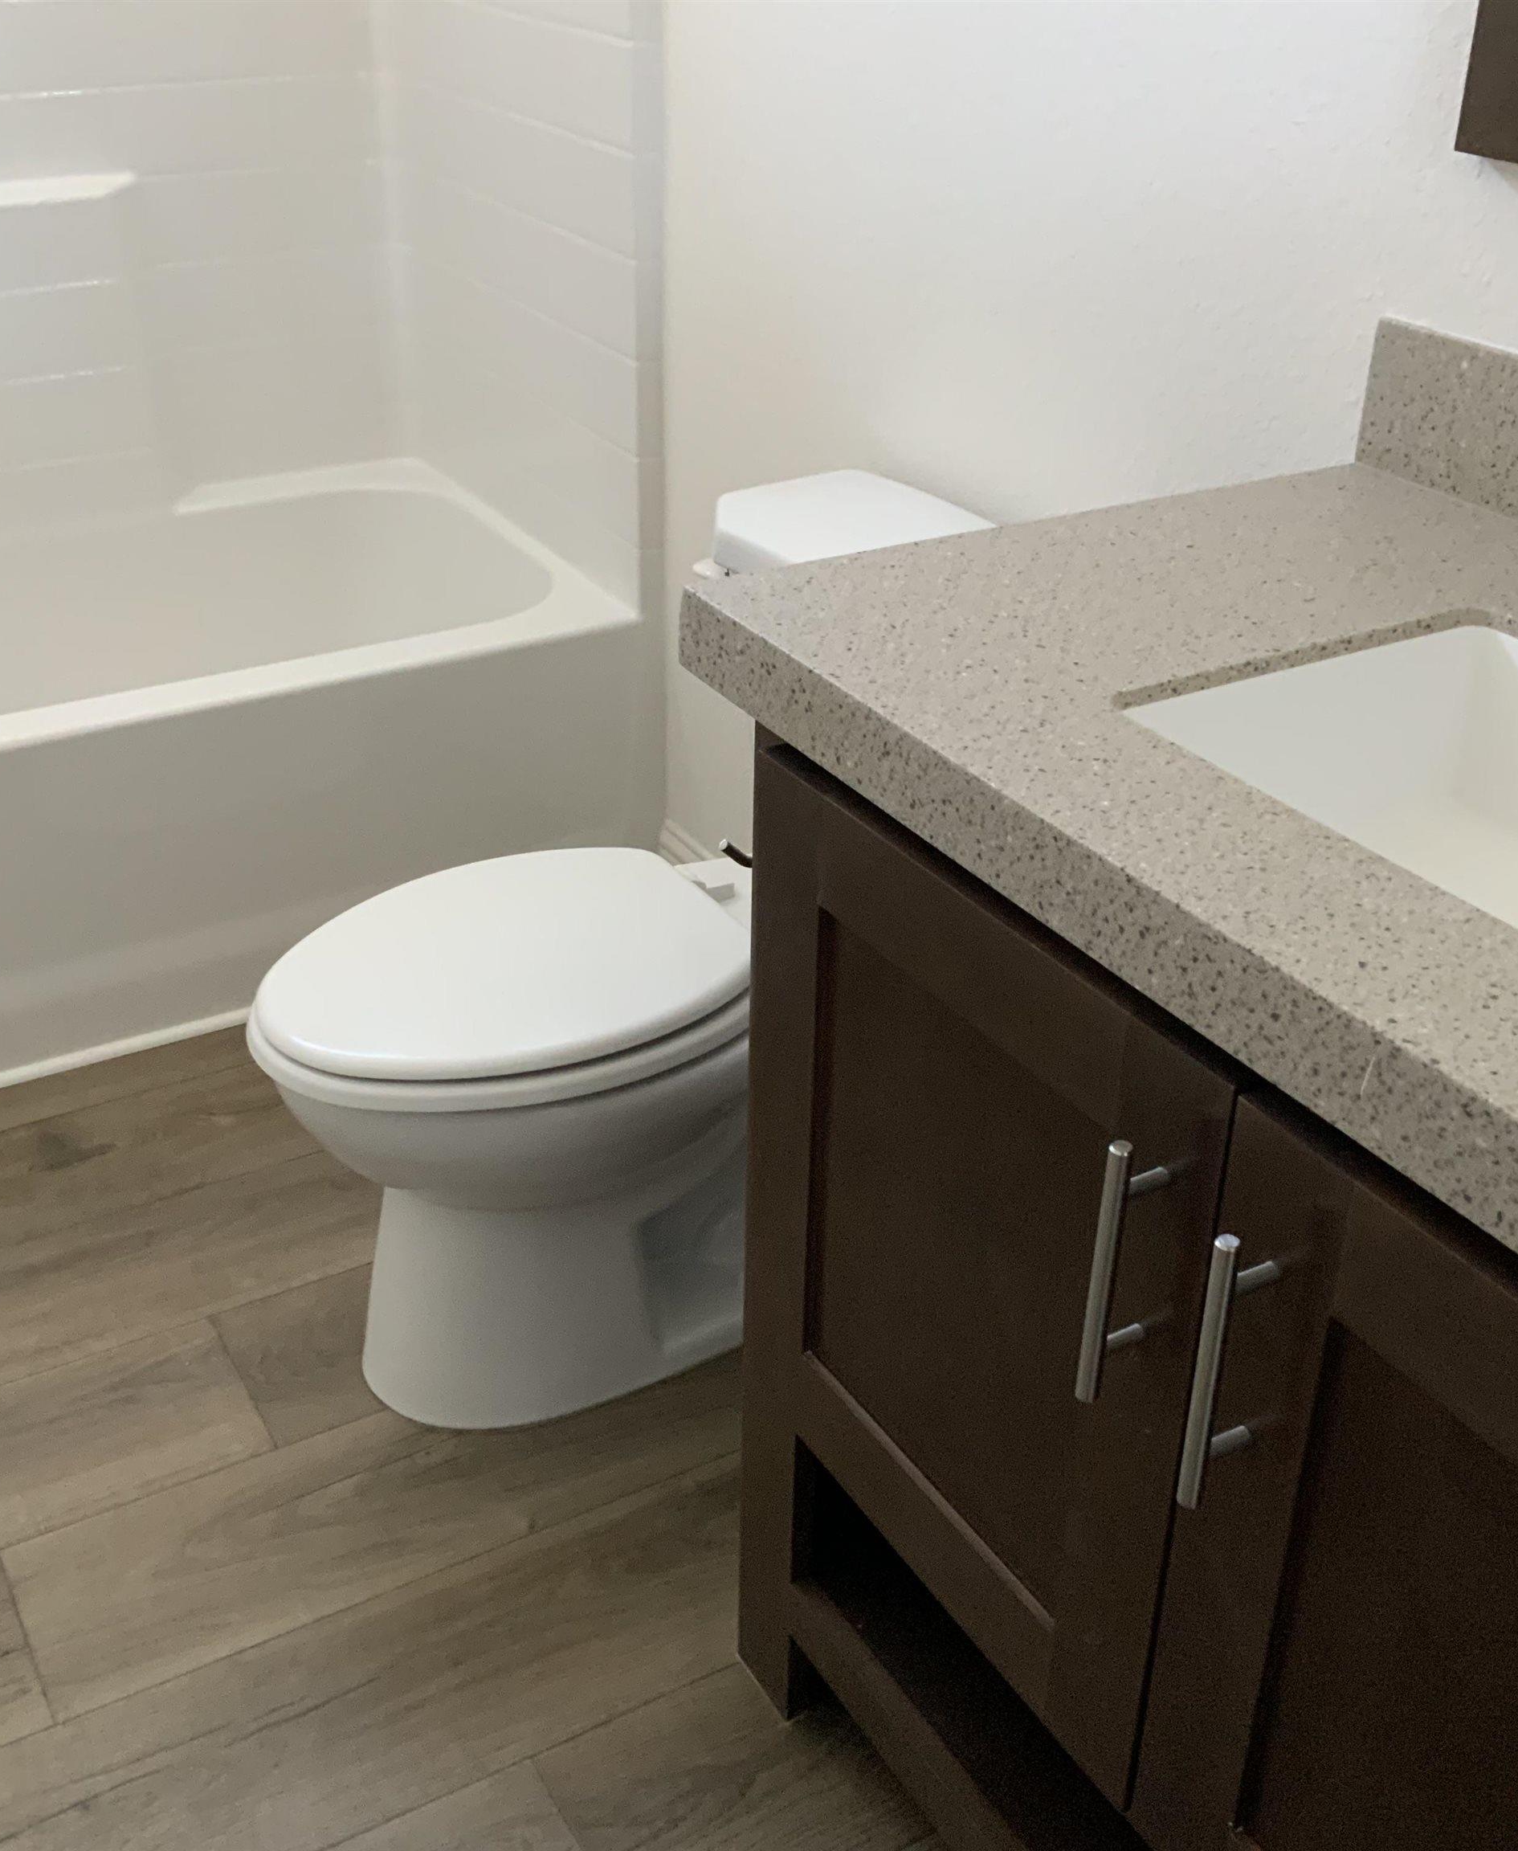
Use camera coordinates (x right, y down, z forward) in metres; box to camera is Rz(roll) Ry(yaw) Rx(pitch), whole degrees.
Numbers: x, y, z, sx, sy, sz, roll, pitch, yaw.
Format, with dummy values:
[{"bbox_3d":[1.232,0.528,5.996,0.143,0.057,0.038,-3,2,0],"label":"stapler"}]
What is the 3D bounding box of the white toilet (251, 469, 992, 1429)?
[{"bbox_3d":[-0.105,0.049,1.867,0.715,0.720,0.460,-15,33,-27],"label":"white toilet"}]

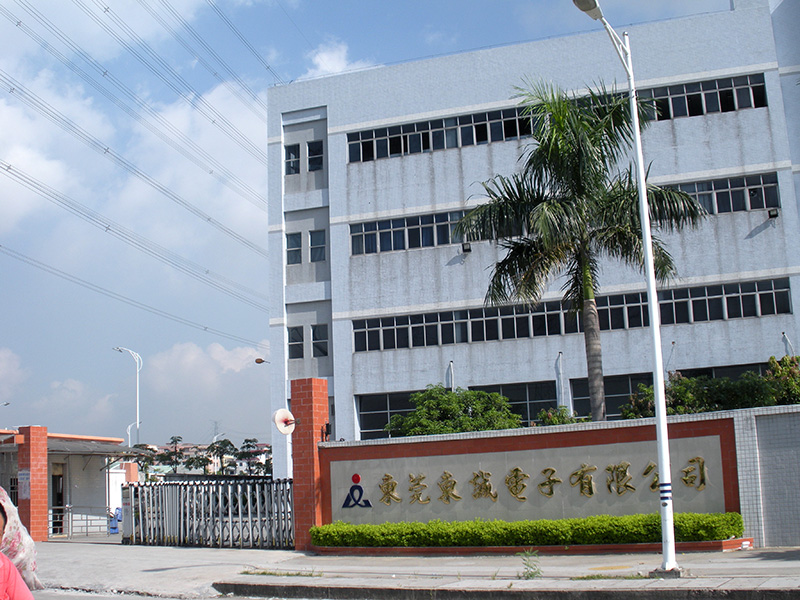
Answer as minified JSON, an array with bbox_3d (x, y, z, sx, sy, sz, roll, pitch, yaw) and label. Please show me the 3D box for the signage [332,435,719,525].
[{"bbox_3d":[2.414,4.278,23.271,9.800,1.650,0.120,-9,-12,30],"label":"signage"}]

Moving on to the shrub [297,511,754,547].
[{"bbox_3d":[2.294,5.086,22.536,9.980,0.620,1.000,-9,-12,30],"label":"shrub"}]

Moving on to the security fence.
[{"bbox_3d":[-5.216,5.906,27.699,6.800,1.700,0.500,-10,-13,35],"label":"security fence"}]

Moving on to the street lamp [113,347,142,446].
[{"bbox_3d":[-15.184,7.599,56.689,1.650,10.130,0.300,-2,-11,0],"label":"street lamp"}]

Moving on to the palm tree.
[{"bbox_3d":[5.061,-0.026,27.953,6.400,12.630,6.400,-9,-12,30],"label":"palm tree"}]

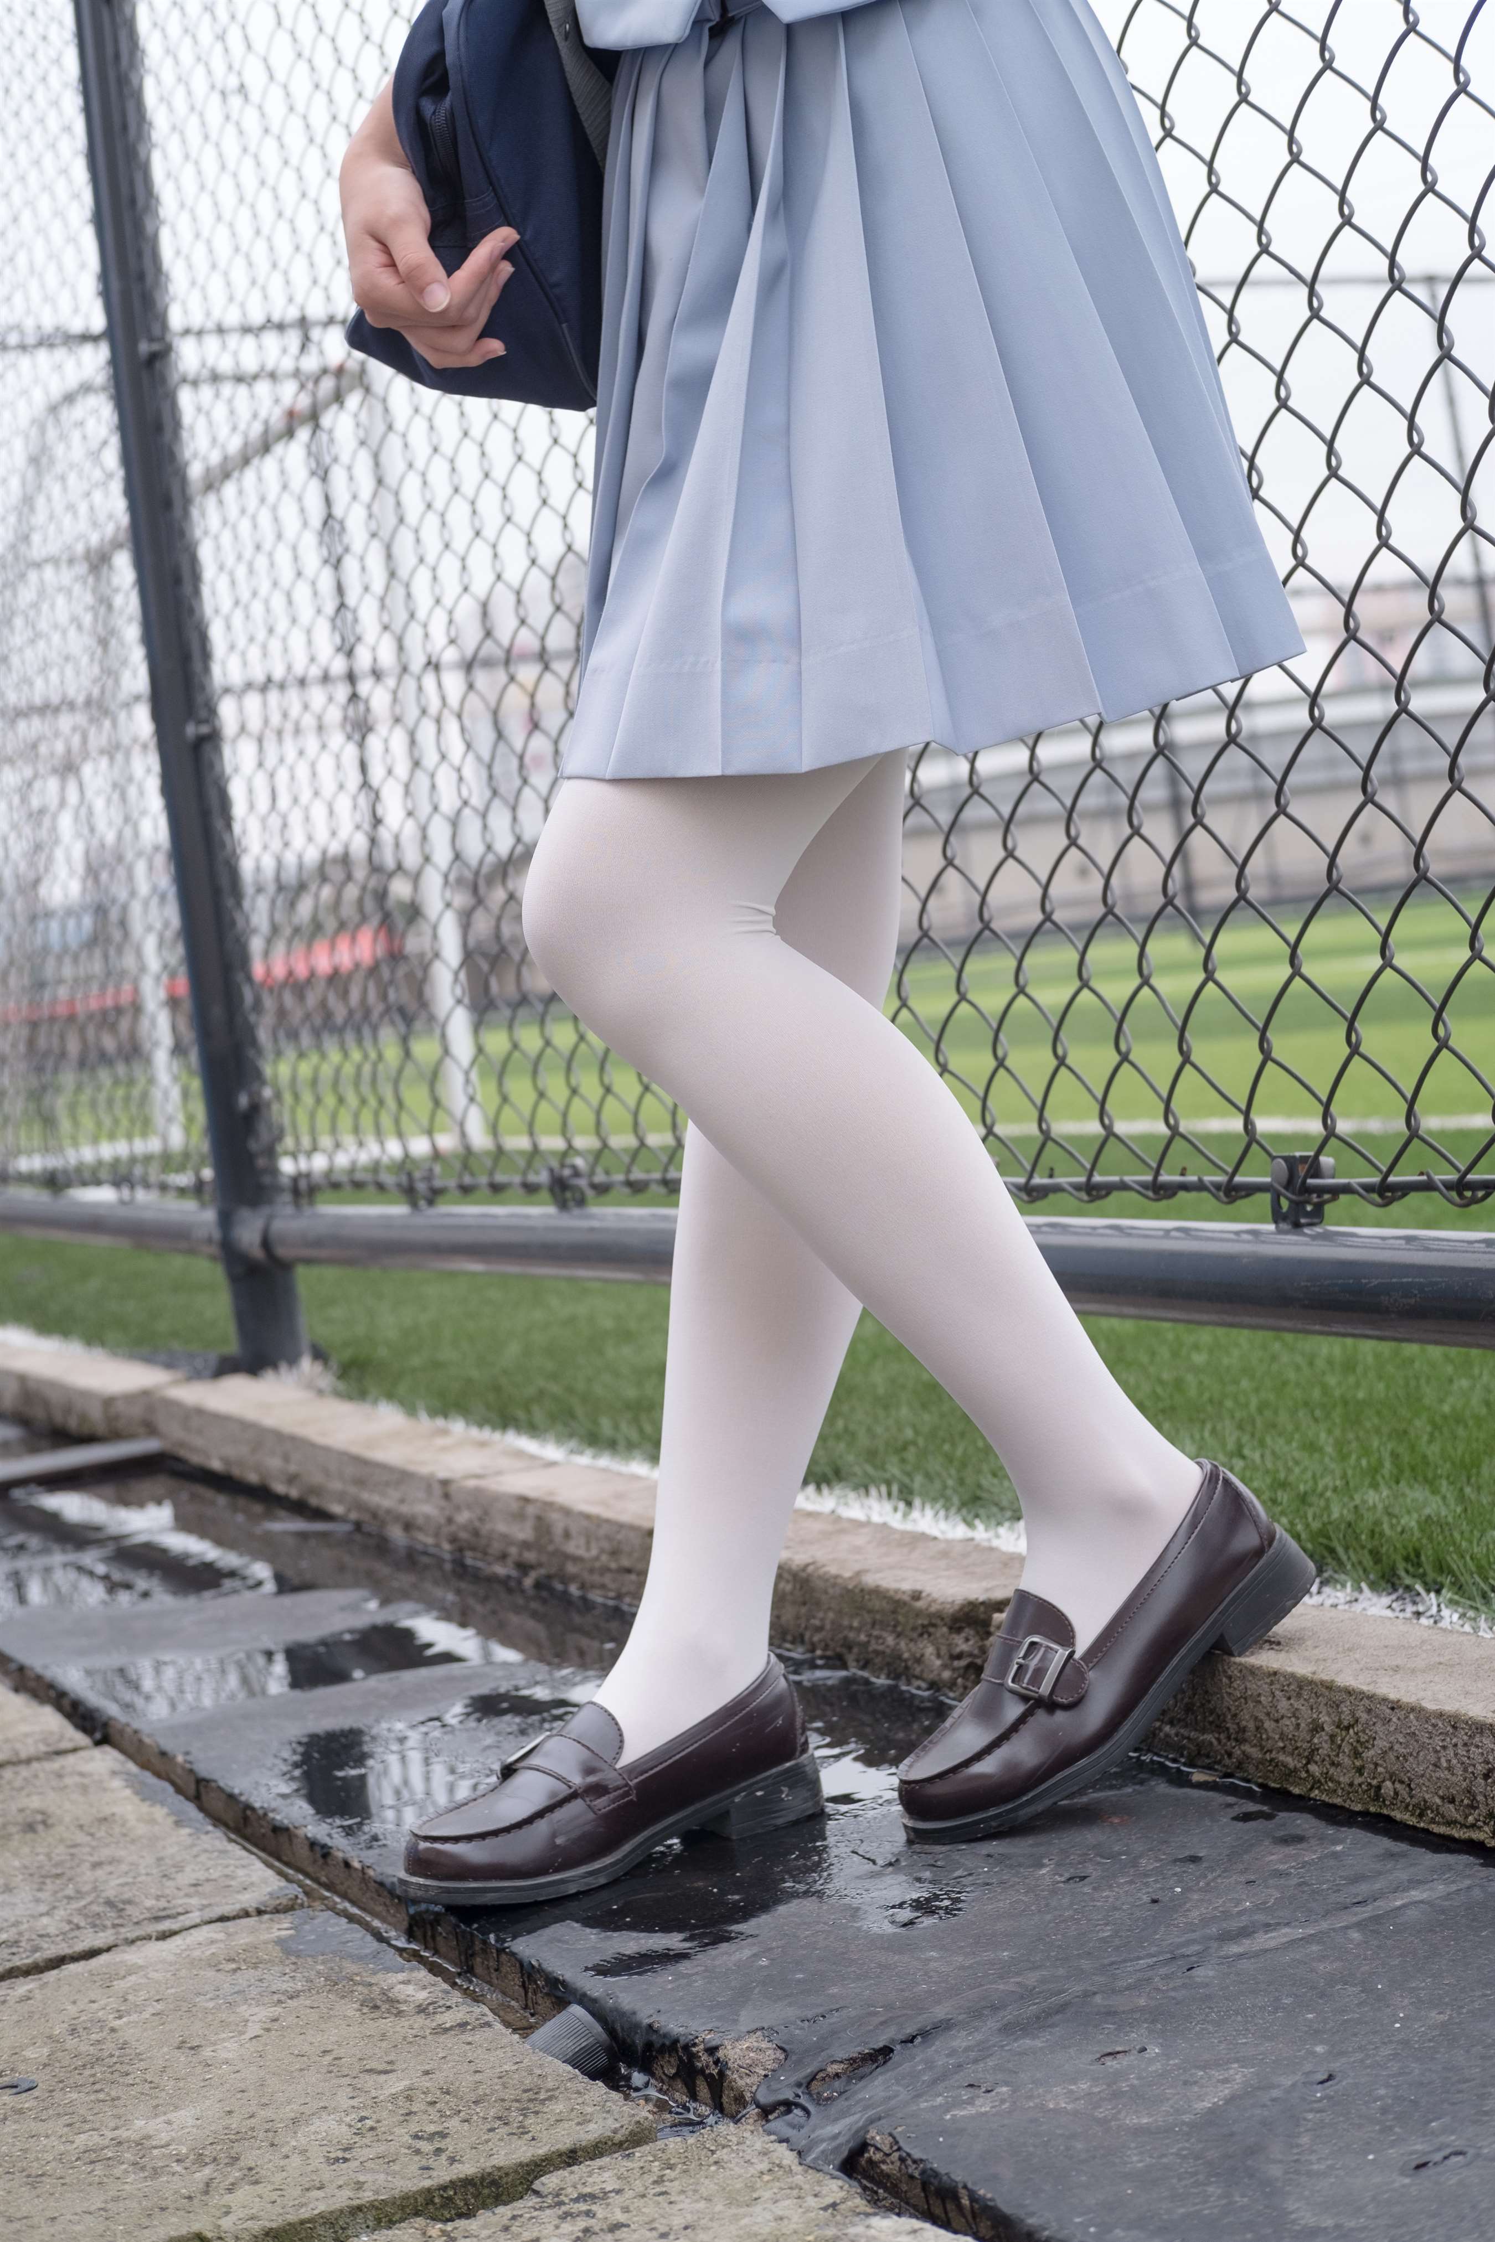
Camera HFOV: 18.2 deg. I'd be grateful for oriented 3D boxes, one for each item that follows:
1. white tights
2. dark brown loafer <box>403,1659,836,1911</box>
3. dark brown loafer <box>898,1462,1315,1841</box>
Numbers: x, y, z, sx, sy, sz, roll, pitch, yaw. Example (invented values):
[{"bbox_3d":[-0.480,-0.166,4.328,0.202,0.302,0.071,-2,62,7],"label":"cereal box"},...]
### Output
[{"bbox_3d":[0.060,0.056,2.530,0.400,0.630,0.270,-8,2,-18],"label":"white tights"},{"bbox_3d":[-0.074,0.367,2.580,0.255,0.097,0.094,-9,3,-23],"label":"dark brown loafer"},{"bbox_3d":[0.195,0.290,2.530,0.257,0.100,0.094,-34,7,-9],"label":"dark brown loafer"}]

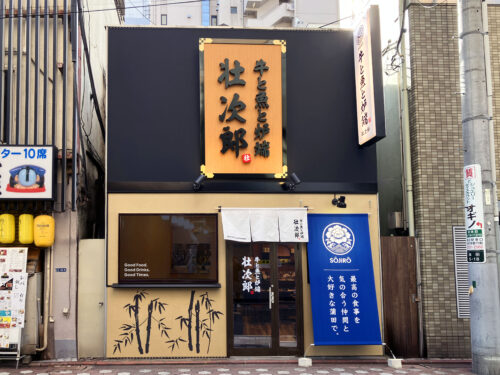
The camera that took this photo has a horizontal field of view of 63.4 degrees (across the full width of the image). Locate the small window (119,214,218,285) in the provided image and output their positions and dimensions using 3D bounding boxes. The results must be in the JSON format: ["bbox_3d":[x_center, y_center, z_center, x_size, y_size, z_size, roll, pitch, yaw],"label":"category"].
[{"bbox_3d":[-1.383,1.047,6.924,1.678,1.187,0.100,0,-4,-2],"label":"small window"}]

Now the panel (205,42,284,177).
[{"bbox_3d":[-0.104,-1.369,7.053,1.496,2.444,0.120,0,-4,-2],"label":"panel"}]

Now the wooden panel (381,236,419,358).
[{"bbox_3d":[2.594,1.891,7.024,0.599,2.059,0.060,0,-4,-2],"label":"wooden panel"}]

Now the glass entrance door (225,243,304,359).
[{"bbox_3d":[0.258,1.815,6.952,1.296,2.110,0.100,0,-4,-2],"label":"glass entrance door"}]

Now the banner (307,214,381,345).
[{"bbox_3d":[1.543,1.486,6.738,1.083,2.116,0.050,0,-15,-2],"label":"banner"}]

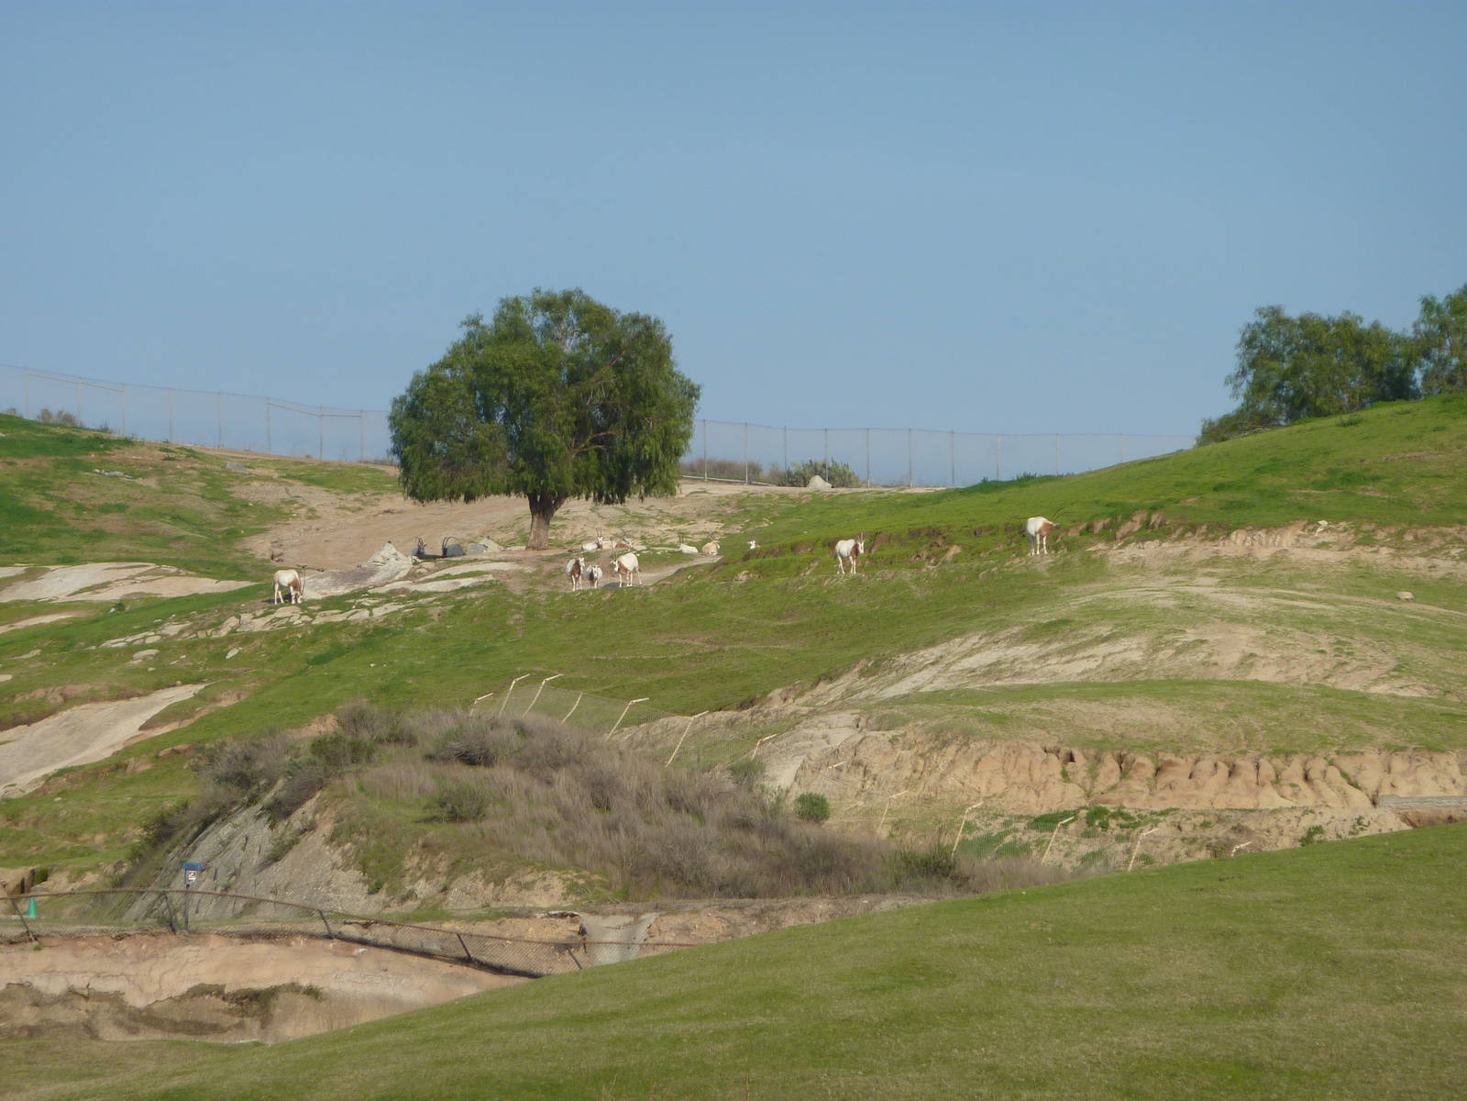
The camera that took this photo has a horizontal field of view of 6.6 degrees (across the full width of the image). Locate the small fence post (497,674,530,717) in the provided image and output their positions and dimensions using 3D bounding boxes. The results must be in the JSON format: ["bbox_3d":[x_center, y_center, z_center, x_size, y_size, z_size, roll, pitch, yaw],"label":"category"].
[{"bbox_3d":[-6.524,4.327,375.000,0.400,1.700,0.070,22,0,-15],"label":"small fence post"}]

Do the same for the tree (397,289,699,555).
[{"bbox_3d":[-6.322,-4.387,425.000,10.300,8.700,9.800,0,0,0],"label":"tree"}]

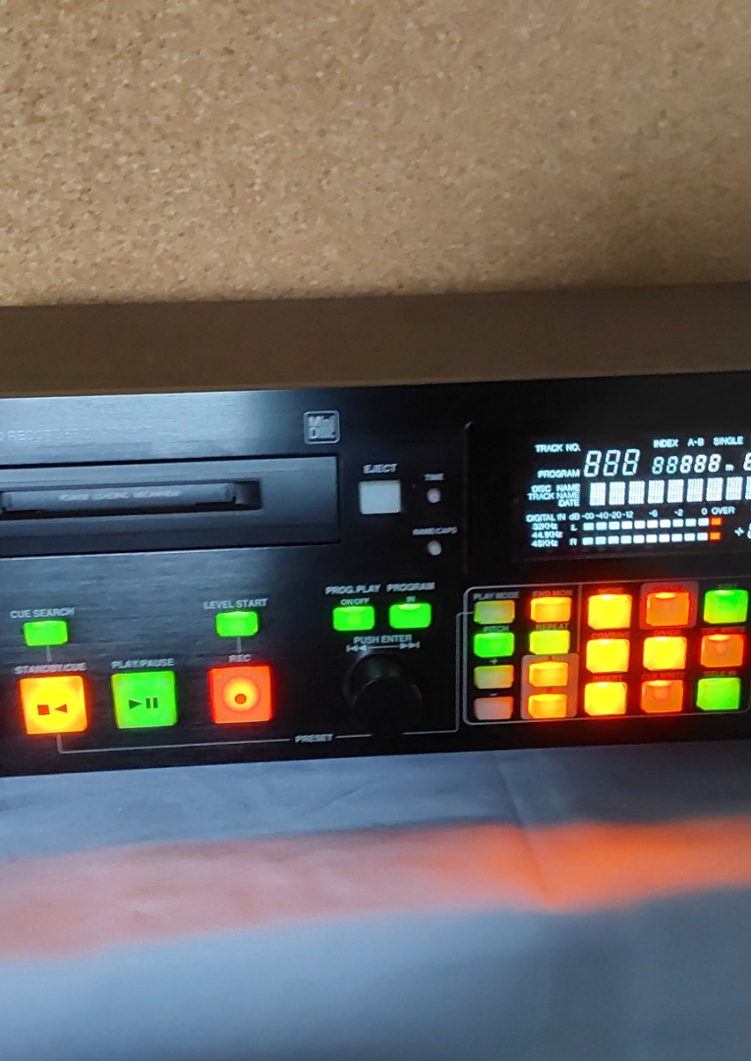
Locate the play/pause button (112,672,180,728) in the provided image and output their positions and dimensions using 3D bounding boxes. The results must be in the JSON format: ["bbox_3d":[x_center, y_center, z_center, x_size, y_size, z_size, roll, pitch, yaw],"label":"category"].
[{"bbox_3d":[-0.077,0.057,0.382,0.019,0.019,0.004,-2,18,-3],"label":"play/pause button"}]

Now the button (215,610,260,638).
[{"bbox_3d":[-0.046,0.031,0.380,0.014,0.007,0.004,-2,19,-3],"label":"button"}]

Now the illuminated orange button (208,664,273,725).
[{"bbox_3d":[-0.046,0.056,0.388,0.021,0.019,0.005,-2,19,-3],"label":"illuminated orange button"}]

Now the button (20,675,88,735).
[{"bbox_3d":[-0.107,0.058,0.381,0.019,0.018,0.004,-2,18,-3],"label":"button"}]

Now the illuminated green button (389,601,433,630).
[{"bbox_3d":[0.012,0.028,0.379,0.014,0.007,0.003,-2,18,-3],"label":"illuminated green button"}]

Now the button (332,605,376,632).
[{"bbox_3d":[-0.007,0.030,0.382,0.014,0.007,0.004,-2,19,-3],"label":"button"}]

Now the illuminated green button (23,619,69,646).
[{"bbox_3d":[-0.109,0.034,0.377,0.014,0.007,0.004,-2,19,-3],"label":"illuminated green button"}]

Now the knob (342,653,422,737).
[{"bbox_3d":[0.003,0.056,0.385,0.026,0.026,0.017,-2,19,-3],"label":"knob"}]

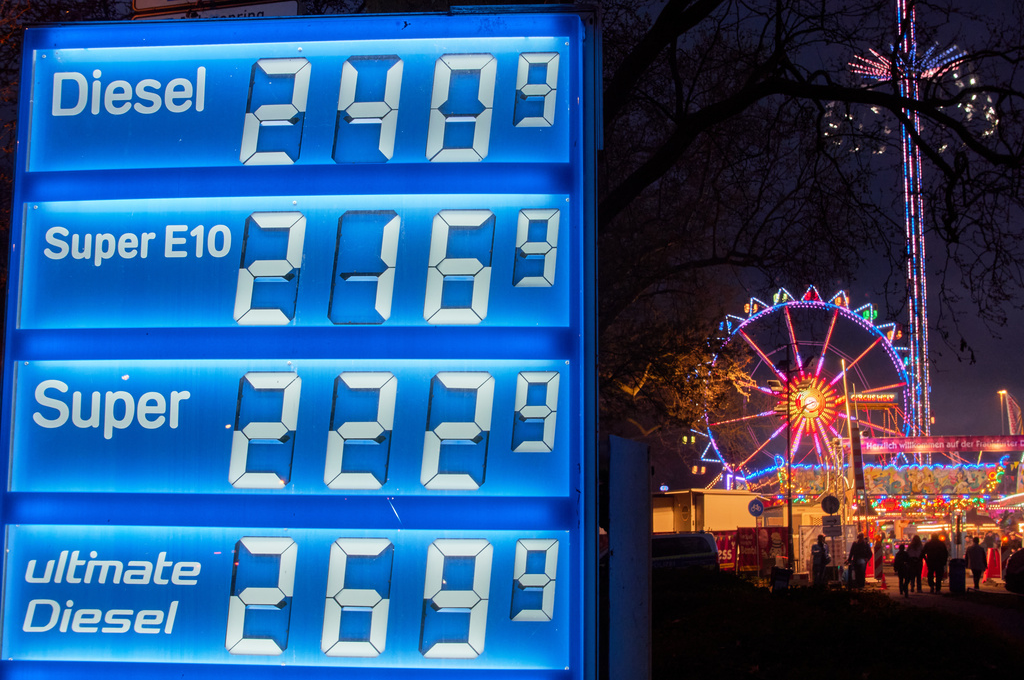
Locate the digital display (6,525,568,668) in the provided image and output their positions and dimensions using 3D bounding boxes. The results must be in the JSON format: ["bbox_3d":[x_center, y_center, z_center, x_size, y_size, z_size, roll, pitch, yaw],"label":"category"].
[{"bbox_3d":[-0.557,0.628,3.704,1.390,0.326,0.090,0,-8,5],"label":"digital display"}]

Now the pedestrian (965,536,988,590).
[{"bbox_3d":[15.111,7.267,49.000,0.640,1.673,0.400,0,-8,6],"label":"pedestrian"}]

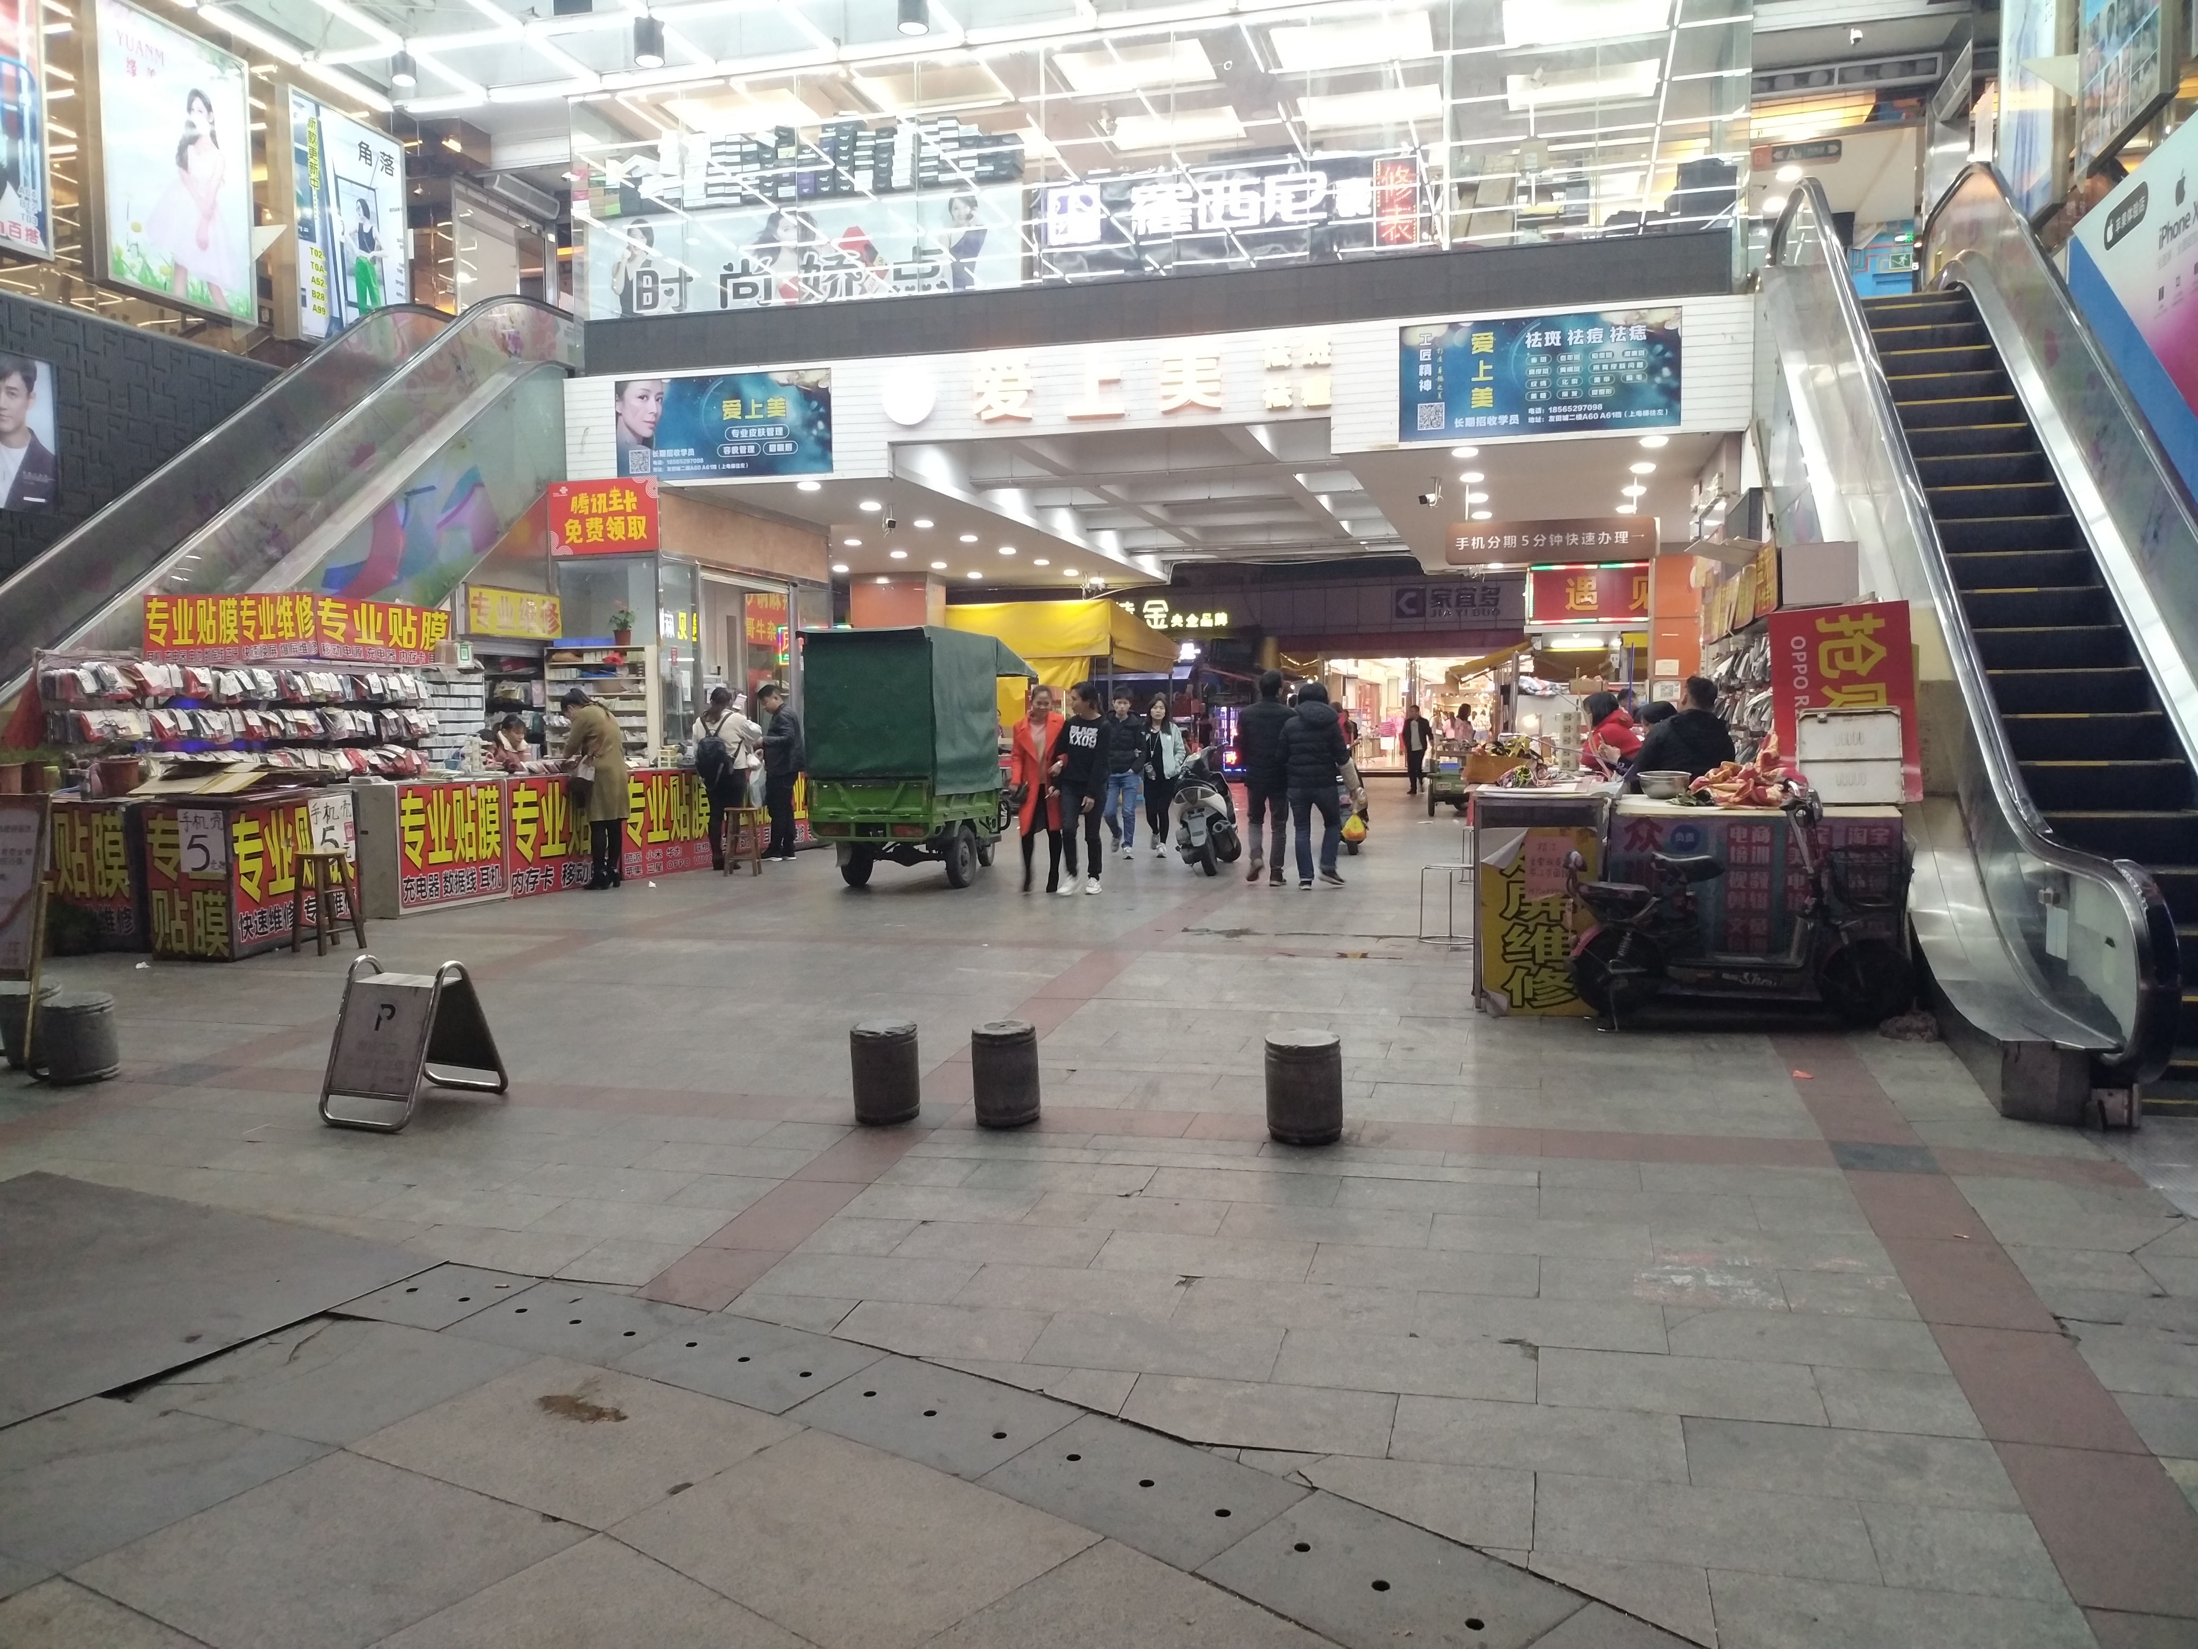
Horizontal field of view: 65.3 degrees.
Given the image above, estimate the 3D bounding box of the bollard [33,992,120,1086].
[{"bbox_3d":[-4.361,0.928,7.337,0.280,0.330,0.280,0,3,15],"label":"bollard"}]

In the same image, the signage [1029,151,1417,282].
[{"bbox_3d":[1.087,-5.268,14.892,3.340,0.819,0.120,0,4,15],"label":"signage"}]

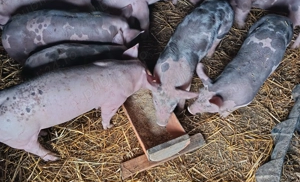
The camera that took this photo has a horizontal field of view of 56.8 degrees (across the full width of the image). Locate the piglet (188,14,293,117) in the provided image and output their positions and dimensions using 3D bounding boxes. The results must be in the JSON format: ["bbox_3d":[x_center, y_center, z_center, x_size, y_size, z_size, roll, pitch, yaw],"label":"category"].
[{"bbox_3d":[0.505,-0.116,1.534,0.280,0.380,0.670,32,61,20],"label":"piglet"}]

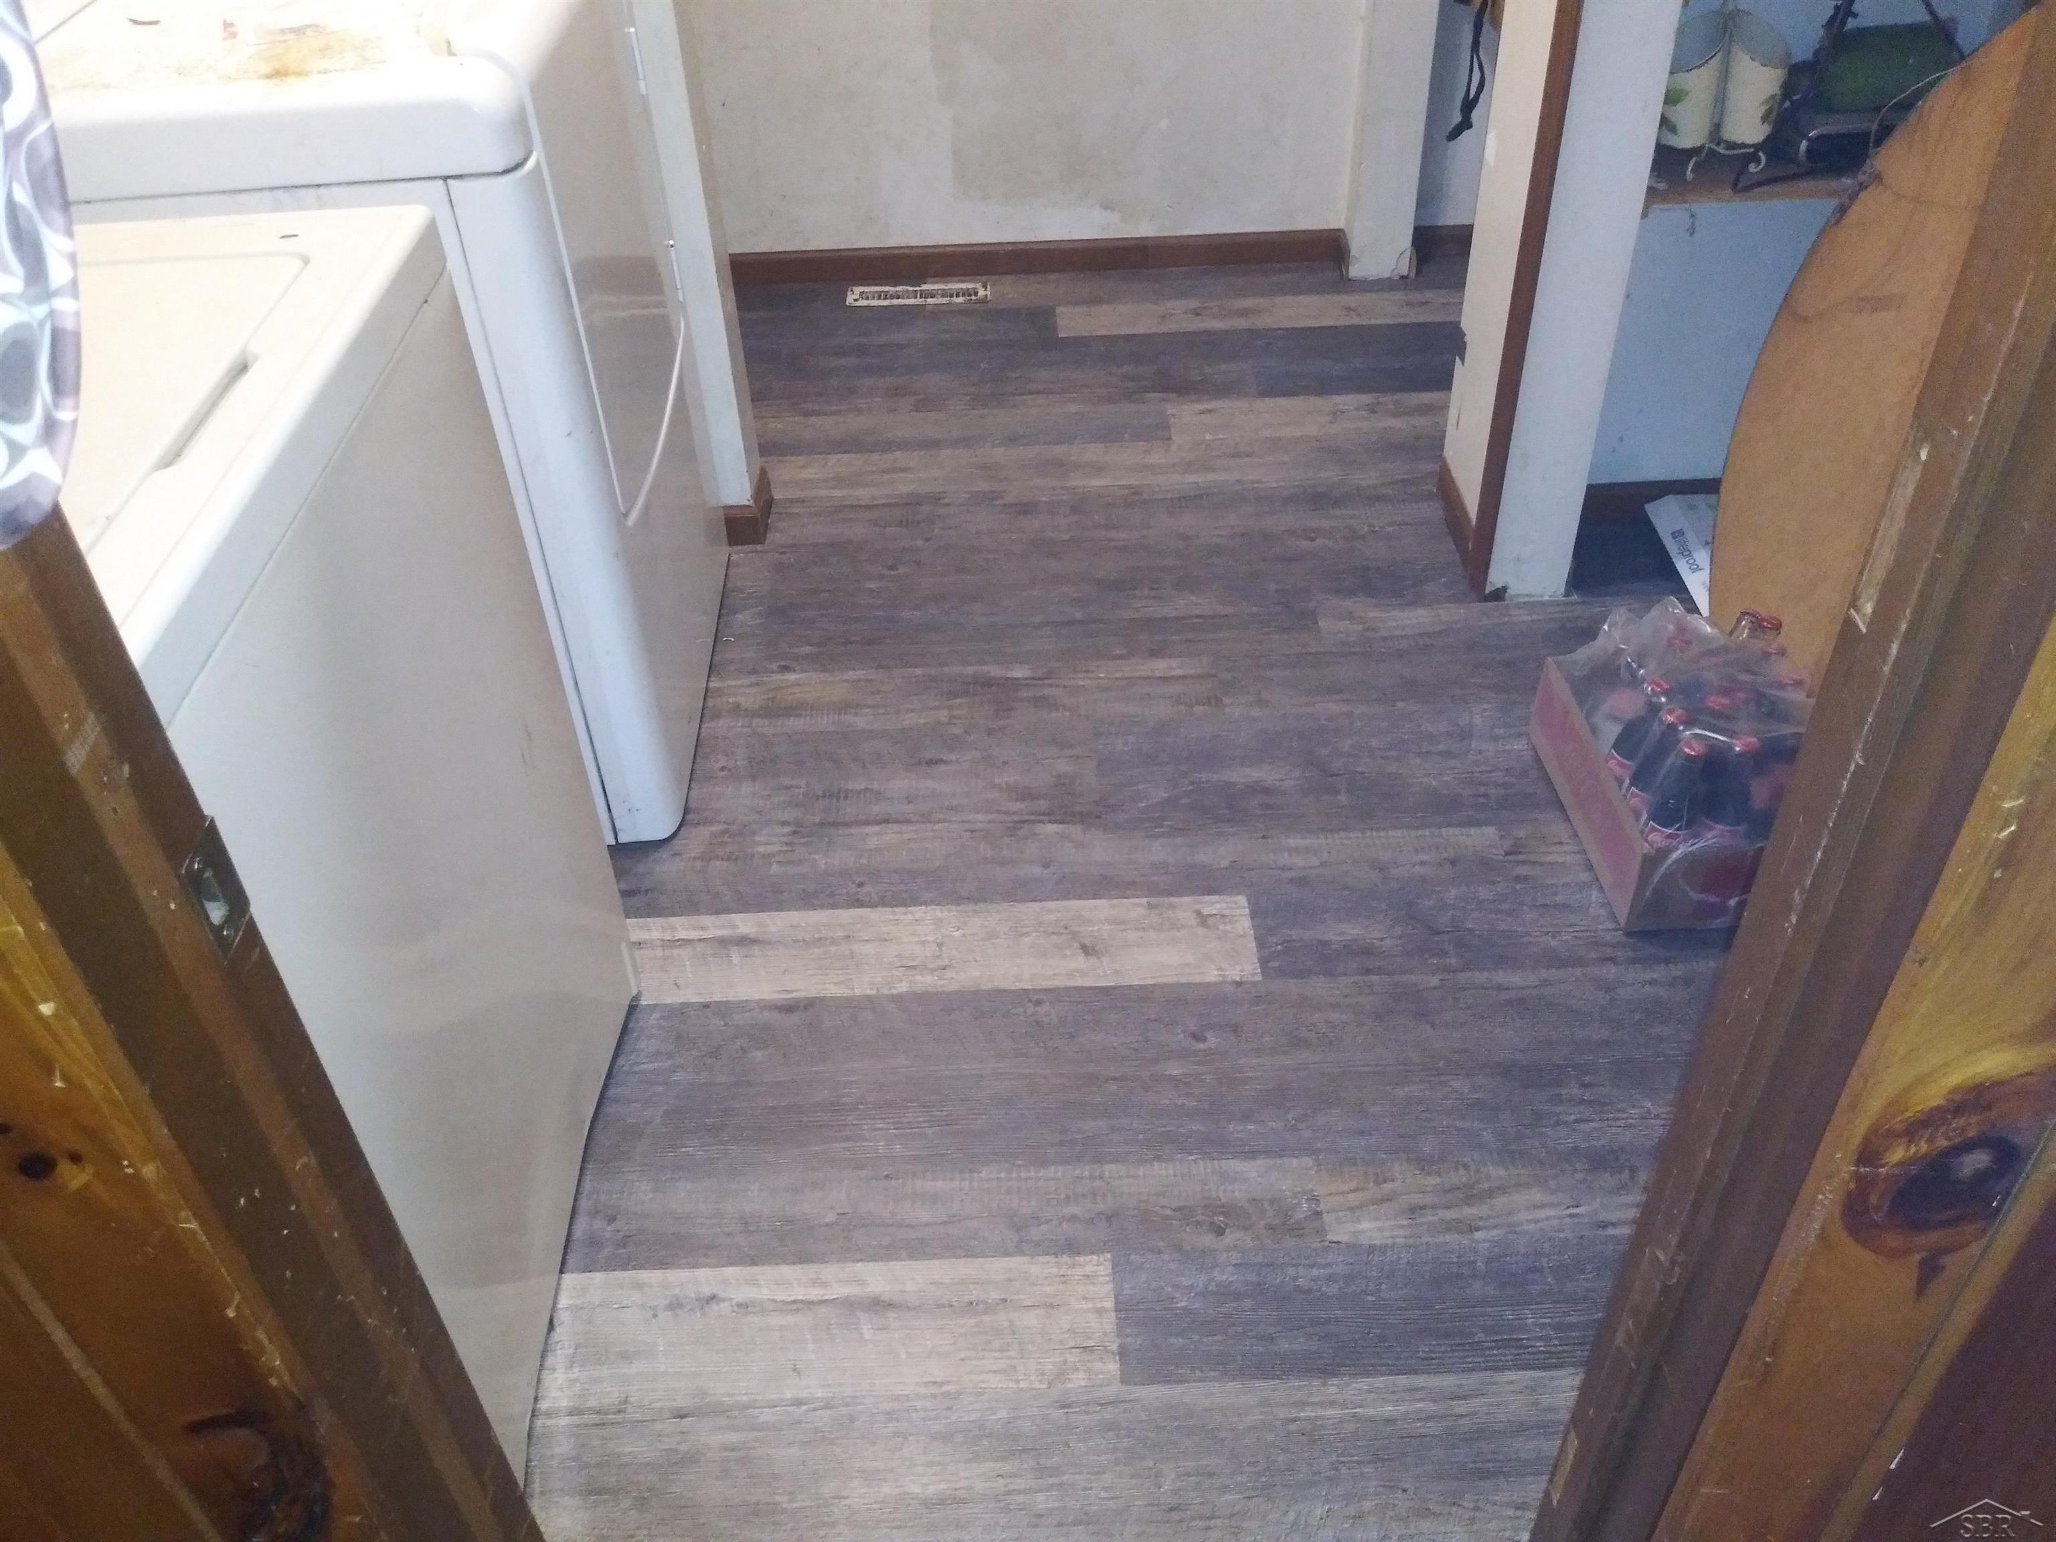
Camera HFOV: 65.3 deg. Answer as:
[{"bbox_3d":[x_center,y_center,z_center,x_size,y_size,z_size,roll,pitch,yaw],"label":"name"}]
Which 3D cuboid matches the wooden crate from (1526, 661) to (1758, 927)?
[{"bbox_3d":[0.822,0.018,2.014,0.257,0.126,0.377,-2,40,0],"label":"wooden crate"}]

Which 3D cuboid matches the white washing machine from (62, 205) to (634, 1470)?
[{"bbox_3d":[-0.790,0.132,1.304,0.675,0.947,0.695,-3,40,-1],"label":"white washing machine"}]

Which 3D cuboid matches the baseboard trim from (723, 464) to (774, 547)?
[{"bbox_3d":[-0.472,-0.447,2.658,0.072,0.083,0.149,-2,40,0],"label":"baseboard trim"}]

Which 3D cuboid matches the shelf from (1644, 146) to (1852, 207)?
[{"bbox_3d":[1.041,-0.812,2.154,0.473,0.022,0.206,-2,40,0],"label":"shelf"}]

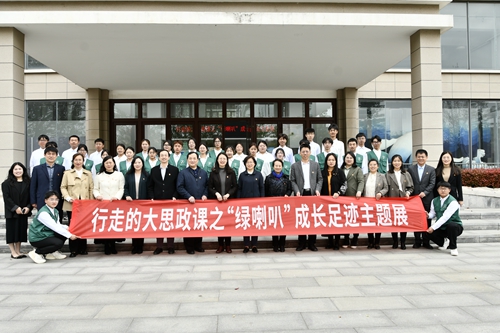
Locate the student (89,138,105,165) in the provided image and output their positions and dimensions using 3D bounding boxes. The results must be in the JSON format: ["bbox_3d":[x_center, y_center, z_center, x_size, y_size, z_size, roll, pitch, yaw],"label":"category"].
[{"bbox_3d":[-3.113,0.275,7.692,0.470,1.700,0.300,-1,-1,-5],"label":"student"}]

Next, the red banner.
[{"bbox_3d":[0.000,0.819,6.298,5.920,0.635,0.140,-1,-1,-3],"label":"red banner"}]

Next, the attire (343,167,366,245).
[{"bbox_3d":[1.816,0.673,6.548,0.430,1.434,0.300,-1,-1,19],"label":"attire"}]

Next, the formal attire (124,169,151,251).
[{"bbox_3d":[-1.919,0.766,6.396,0.440,1.410,0.310,-1,-1,-7],"label":"formal attire"}]

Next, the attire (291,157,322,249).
[{"bbox_3d":[0.962,0.652,6.380,0.530,1.560,0.330,-1,-1,0],"label":"attire"}]

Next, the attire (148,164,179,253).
[{"bbox_3d":[-1.457,0.700,6.328,0.500,1.485,0.300,-1,-1,-5],"label":"attire"}]

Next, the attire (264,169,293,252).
[{"bbox_3d":[0.496,0.753,6.526,0.470,1.380,0.320,-1,-1,-2],"label":"attire"}]

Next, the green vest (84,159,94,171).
[{"bbox_3d":[-3.119,0.131,7.045,0.420,0.600,0.250,-1,-1,-9],"label":"green vest"}]

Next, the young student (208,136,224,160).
[{"bbox_3d":[-0.707,0.236,7.686,0.440,1.680,0.280,-1,-1,-3],"label":"young student"}]

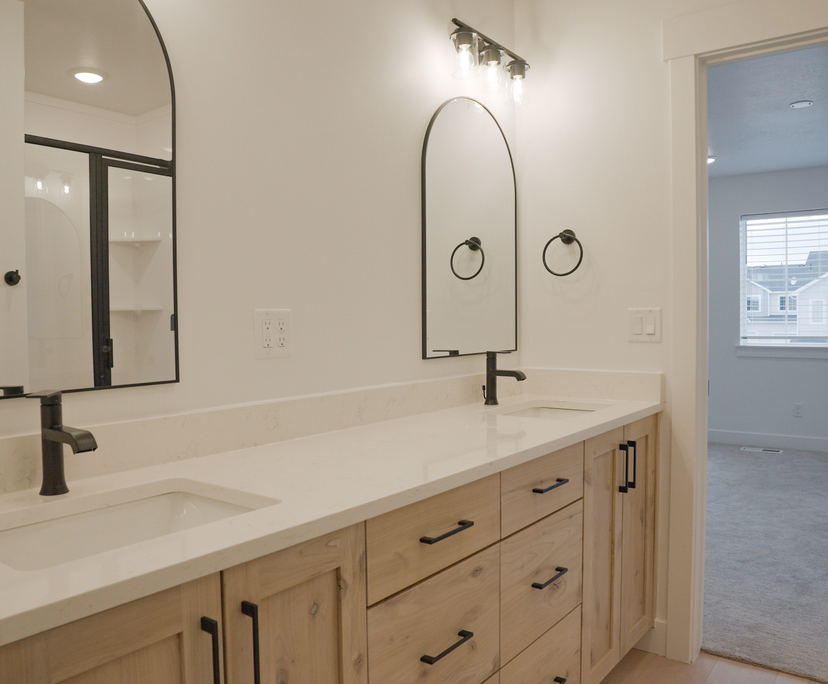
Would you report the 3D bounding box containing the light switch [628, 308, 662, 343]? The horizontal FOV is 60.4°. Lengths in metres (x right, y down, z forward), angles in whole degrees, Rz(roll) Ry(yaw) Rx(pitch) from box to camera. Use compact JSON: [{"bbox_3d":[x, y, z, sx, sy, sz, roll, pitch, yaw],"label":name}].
[{"bbox_3d":[0.815,-0.058,2.507,0.121,0.123,0.007,1,3,37],"label":"light switch"}]

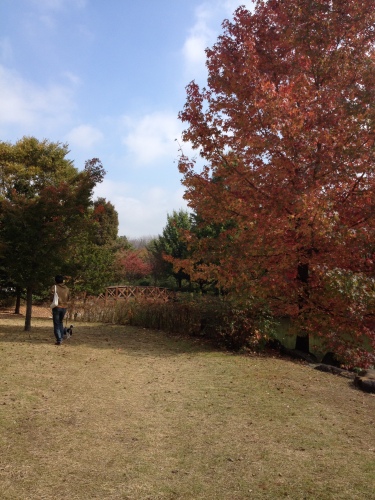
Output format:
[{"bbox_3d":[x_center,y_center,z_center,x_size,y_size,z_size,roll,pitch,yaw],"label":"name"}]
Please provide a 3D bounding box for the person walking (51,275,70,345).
[{"bbox_3d":[-2.990,1.412,11.900,0.470,1.650,0.420,0,-3,8],"label":"person walking"}]

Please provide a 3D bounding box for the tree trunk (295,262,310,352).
[{"bbox_3d":[2.502,1.251,11.000,0.310,1.970,0.310,0,-3,0],"label":"tree trunk"}]

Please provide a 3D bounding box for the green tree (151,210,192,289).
[{"bbox_3d":[-1.092,-0.045,46.000,4.800,7.200,4.800,0,-3,0],"label":"green tree"}]

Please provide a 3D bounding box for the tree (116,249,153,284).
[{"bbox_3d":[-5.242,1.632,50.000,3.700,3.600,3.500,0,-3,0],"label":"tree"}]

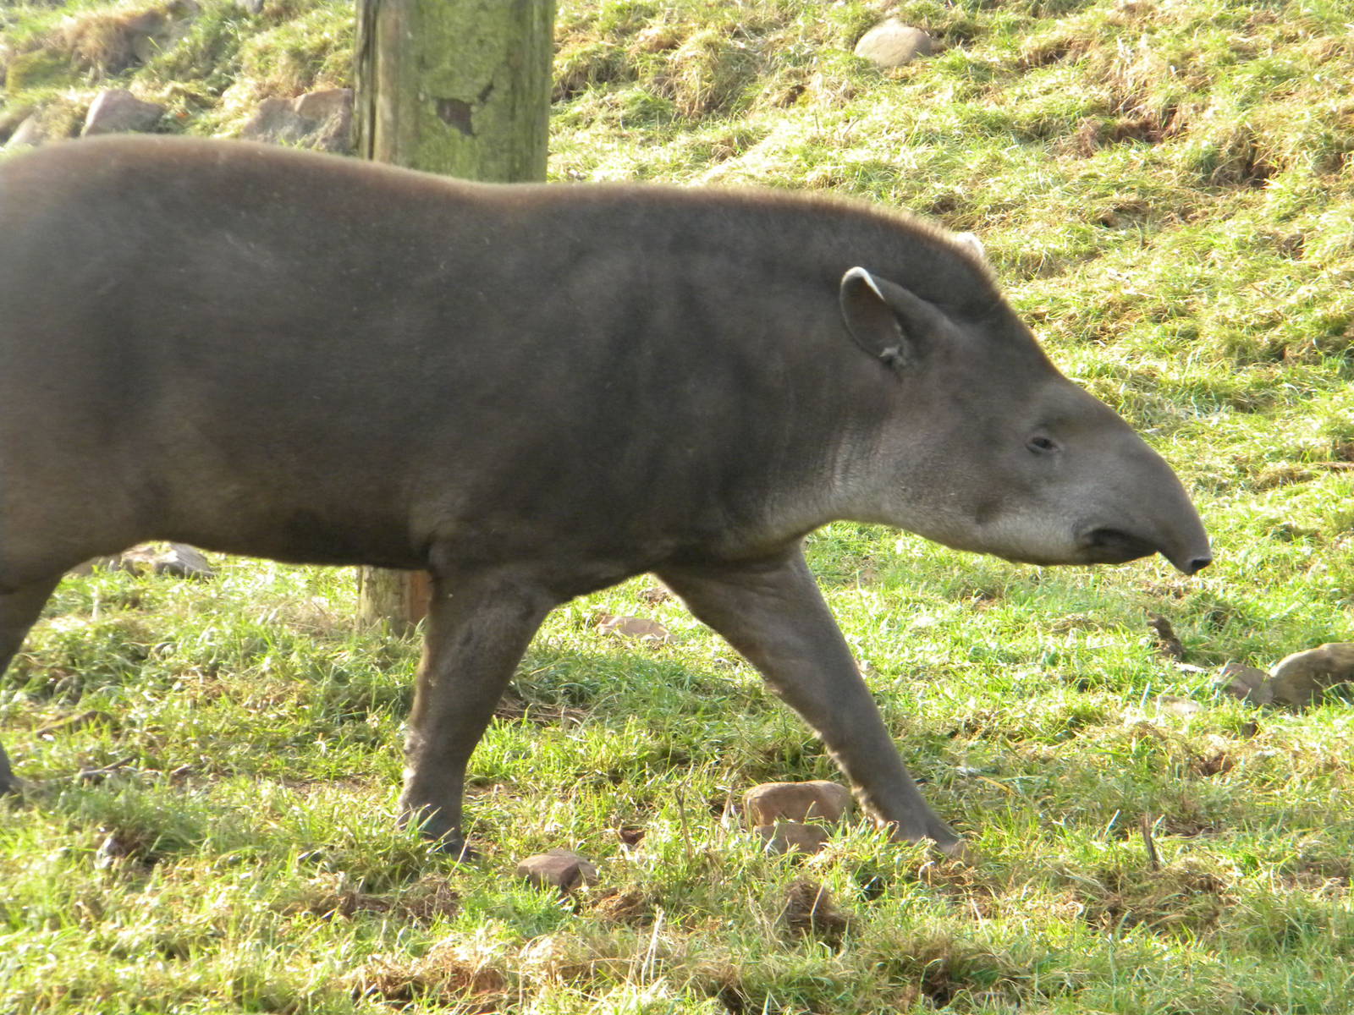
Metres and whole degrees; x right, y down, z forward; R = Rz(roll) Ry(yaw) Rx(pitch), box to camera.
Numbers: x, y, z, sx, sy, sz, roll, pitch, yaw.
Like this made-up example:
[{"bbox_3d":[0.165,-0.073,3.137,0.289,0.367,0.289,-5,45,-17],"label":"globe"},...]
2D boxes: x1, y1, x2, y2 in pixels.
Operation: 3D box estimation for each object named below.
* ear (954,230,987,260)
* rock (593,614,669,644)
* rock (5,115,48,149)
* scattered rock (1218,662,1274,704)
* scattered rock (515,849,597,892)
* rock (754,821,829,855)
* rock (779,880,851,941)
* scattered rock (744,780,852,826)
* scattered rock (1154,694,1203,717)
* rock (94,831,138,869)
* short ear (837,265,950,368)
[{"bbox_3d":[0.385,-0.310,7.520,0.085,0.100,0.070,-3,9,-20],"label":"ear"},{"bbox_3d":[-0.070,0.189,8.970,0.115,0.038,0.085,0,8,0],"label":"rock"},{"bbox_3d":[-1.404,-0.810,12.500,0.110,0.090,0.100,0,8,0],"label":"rock"},{"bbox_3d":[0.835,0.259,8.500,0.085,0.060,0.070,0,8,0],"label":"scattered rock"},{"bbox_3d":[-0.150,0.455,7.230,0.098,0.045,0.080,-2,8,-15],"label":"scattered rock"},{"bbox_3d":[0.148,0.427,7.450,0.097,0.043,0.070,0,8,0],"label":"rock"},{"bbox_3d":[0.166,0.485,6.960,0.092,0.068,0.075,0,8,0],"label":"rock"},{"bbox_3d":[0.158,0.388,7.550,0.138,0.060,0.095,0,8,0],"label":"scattered rock"},{"bbox_3d":[0.728,0.288,8.400,0.072,0.030,0.055,0,8,0],"label":"scattered rock"},{"bbox_3d":[-0.710,0.435,7.330,0.055,0.043,0.050,0,8,0],"label":"rock"},{"bbox_3d":[0.273,-0.237,7.270,0.120,0.122,0.080,3,9,22],"label":"short ear"}]

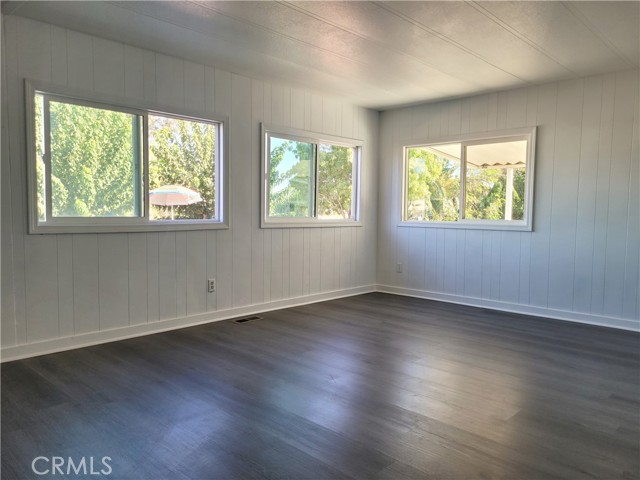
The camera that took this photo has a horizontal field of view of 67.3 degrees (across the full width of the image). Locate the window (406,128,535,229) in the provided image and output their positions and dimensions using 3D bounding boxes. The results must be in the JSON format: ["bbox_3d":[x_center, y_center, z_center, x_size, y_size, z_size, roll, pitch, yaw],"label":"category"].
[{"bbox_3d":[1.562,-0.637,5.324,1.588,1.017,0.100,4,5,43],"label":"window"}]

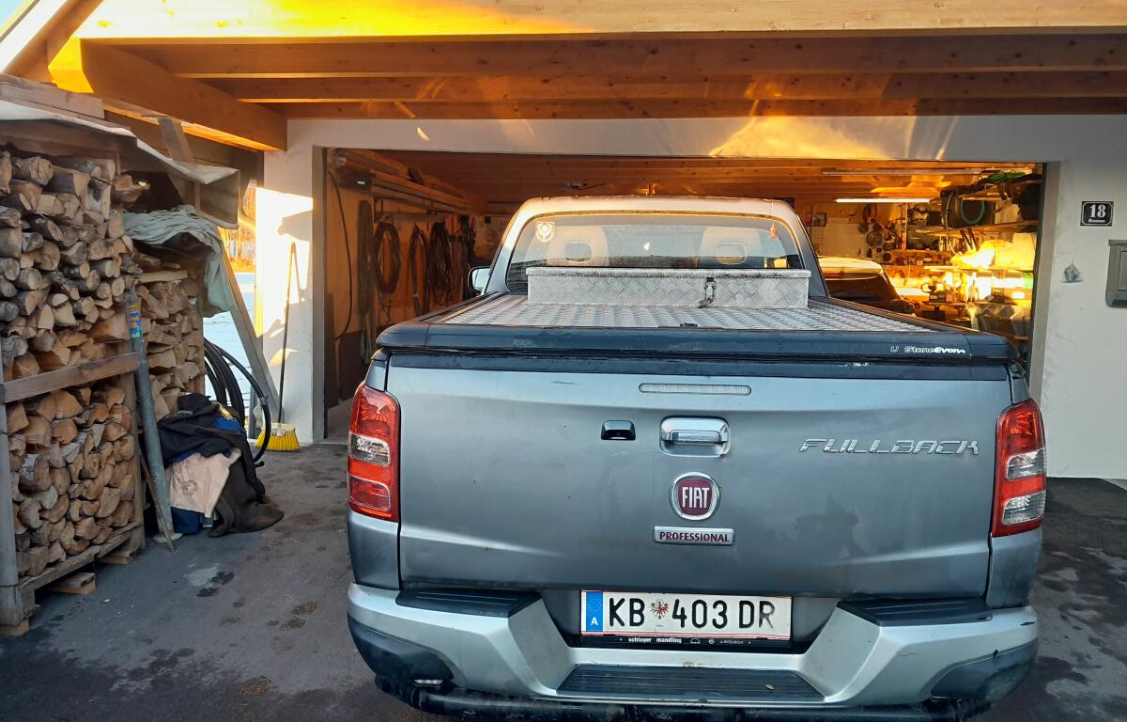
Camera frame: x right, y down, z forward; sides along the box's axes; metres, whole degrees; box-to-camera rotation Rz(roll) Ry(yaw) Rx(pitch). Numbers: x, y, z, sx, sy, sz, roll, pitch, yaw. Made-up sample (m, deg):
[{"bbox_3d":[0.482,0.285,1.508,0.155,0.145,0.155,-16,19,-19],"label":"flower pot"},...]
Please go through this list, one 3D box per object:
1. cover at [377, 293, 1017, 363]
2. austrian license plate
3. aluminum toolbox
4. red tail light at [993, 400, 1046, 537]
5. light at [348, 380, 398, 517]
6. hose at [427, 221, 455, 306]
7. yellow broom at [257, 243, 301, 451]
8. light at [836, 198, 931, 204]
[{"bbox_3d":[0.347,-0.144,2.760,1.570,0.085,1.560,1,8,3],"label":"cover"},{"bbox_3d":[0.305,0.637,2.118,0.520,0.120,0.012,1,8,3],"label":"austrian license plate"},{"bbox_3d":[0.370,-0.283,3.134,0.980,0.126,0.420,1,8,3],"label":"aluminum toolbox"},{"bbox_3d":[1.111,0.256,2.121,0.160,0.355,0.190,1,8,3],"label":"red tail light"},{"bbox_3d":[-0.487,0.230,2.211,0.160,0.355,0.190,1,8,3],"label":"light"},{"bbox_3d":[-1.636,-1.298,11.300,0.220,1.130,0.650,2,6,6],"label":"hose"},{"bbox_3d":[-1.911,-0.104,5.840,0.300,1.450,0.120,2,-5,6],"label":"yellow broom"},{"bbox_3d":[4.005,-2.005,10.600,1.200,0.050,0.050,2,6,6],"label":"light"}]

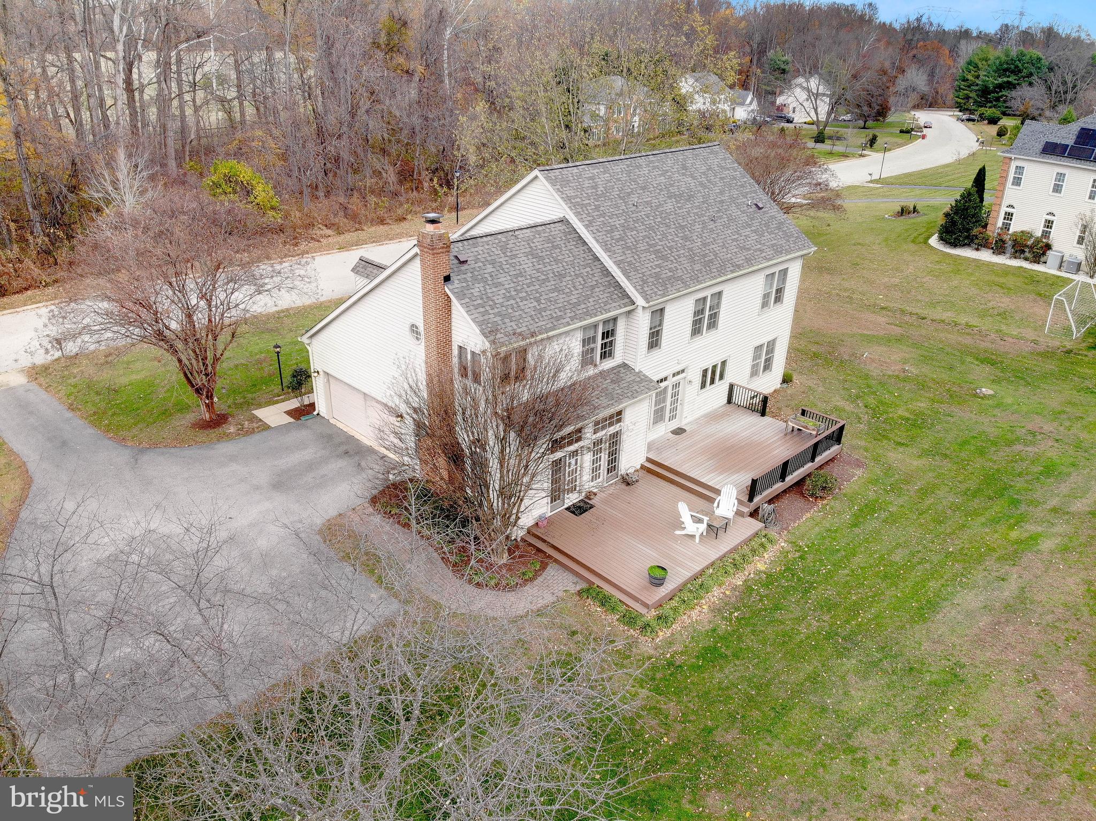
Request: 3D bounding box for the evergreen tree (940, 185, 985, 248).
[{"bbox_3d":[32.382,-15.226,58.828,3.400,4.350,3.400,14,29,25],"label":"evergreen tree"}]

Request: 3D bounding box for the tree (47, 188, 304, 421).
[{"bbox_3d":[-14.127,-3.660,29.428,9.200,8.800,9.200,-12,29,-24],"label":"tree"}]

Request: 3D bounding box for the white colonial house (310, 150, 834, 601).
[{"bbox_3d":[2.205,-4.071,29.224,17.088,10.124,18.161,-22,35,-38],"label":"white colonial house"}]

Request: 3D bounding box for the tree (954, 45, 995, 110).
[{"bbox_3d":[94.805,-71.872,165.925,9.000,13.800,9.000,14,29,24],"label":"tree"}]

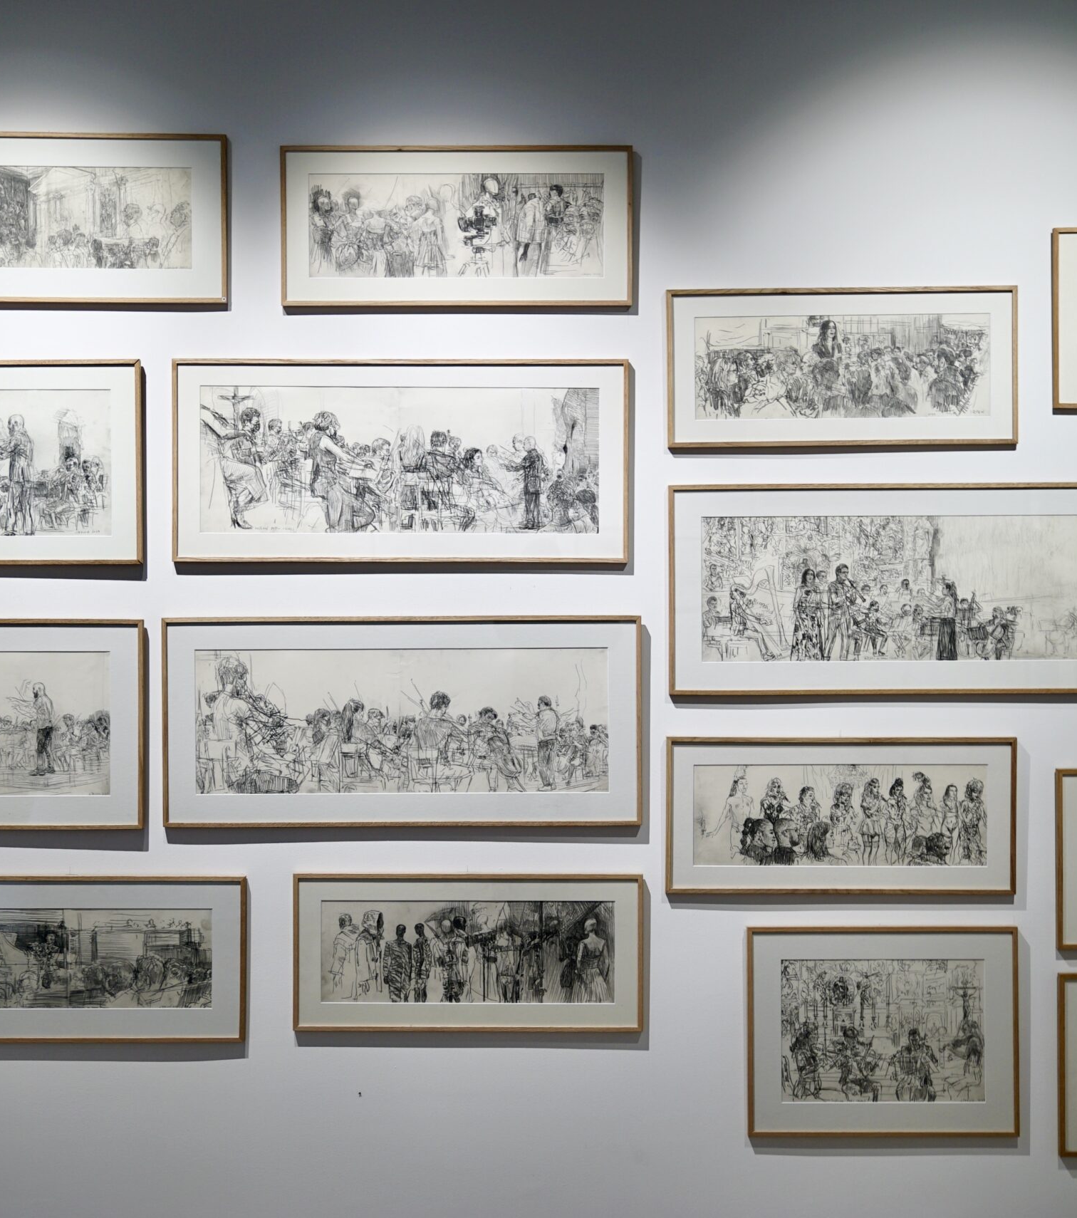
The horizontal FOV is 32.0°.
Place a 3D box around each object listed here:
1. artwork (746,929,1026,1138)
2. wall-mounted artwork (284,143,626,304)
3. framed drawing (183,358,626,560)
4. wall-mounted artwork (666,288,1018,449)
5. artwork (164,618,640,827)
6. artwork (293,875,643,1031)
[{"bbox_3d":[0.503,0.617,2.752,0.397,0.310,0.027,0,1,0],"label":"artwork"},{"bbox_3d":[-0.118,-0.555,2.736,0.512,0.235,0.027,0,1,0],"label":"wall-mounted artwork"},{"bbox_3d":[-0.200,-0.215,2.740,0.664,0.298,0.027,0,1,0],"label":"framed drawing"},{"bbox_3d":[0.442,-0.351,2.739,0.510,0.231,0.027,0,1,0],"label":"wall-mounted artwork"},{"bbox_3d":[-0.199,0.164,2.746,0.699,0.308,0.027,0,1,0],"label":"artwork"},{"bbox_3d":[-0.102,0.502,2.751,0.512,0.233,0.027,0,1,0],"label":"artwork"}]

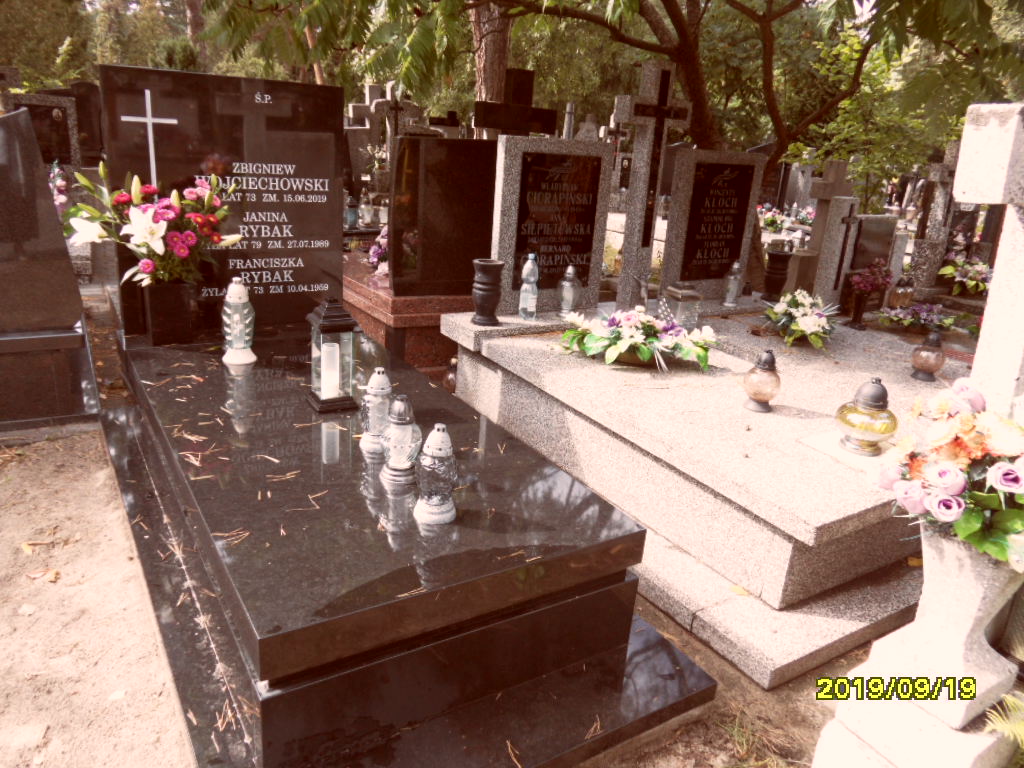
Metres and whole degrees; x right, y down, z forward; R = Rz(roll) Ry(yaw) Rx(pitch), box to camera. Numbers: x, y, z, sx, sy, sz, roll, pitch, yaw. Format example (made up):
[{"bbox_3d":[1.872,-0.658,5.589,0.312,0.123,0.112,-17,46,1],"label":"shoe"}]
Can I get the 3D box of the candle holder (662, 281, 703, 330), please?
[{"bbox_3d":[0.927,-0.422,3.856,0.145,0.235,0.145,-7,20,-33],"label":"candle holder"}]

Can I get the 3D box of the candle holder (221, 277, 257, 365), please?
[{"bbox_3d":[-0.950,-0.224,2.455,0.122,0.285,0.122,-7,22,-31],"label":"candle holder"}]

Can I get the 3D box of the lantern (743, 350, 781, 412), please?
[{"bbox_3d":[0.957,-0.017,2.680,0.140,0.225,0.140,-7,20,-33],"label":"lantern"}]

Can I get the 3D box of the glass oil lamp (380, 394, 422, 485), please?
[{"bbox_3d":[-0.268,0.129,1.721,0.100,0.217,0.100,4,19,-1],"label":"glass oil lamp"}]

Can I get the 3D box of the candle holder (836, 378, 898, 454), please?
[{"bbox_3d":[1.292,0.109,2.526,0.222,0.257,0.222,-7,22,-31],"label":"candle holder"}]

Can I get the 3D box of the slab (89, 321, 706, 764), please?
[{"bbox_3d":[-0.560,0.280,2.175,1.060,0.392,2.215,-7,20,-33],"label":"slab"}]

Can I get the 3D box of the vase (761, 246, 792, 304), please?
[{"bbox_3d":[1.705,-0.704,4.585,0.144,0.328,0.144,-8,24,-33],"label":"vase"}]

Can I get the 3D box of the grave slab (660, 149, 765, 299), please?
[{"bbox_3d":[1.295,-1.013,4.581,0.715,0.910,0.100,-7,20,-33],"label":"grave slab"}]

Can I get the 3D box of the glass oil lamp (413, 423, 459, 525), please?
[{"bbox_3d":[-0.166,0.196,1.606,0.097,0.224,0.097,5,20,-2],"label":"glass oil lamp"}]

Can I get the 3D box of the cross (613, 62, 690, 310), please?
[{"bbox_3d":[0.785,-1.124,4.159,0.450,1.370,0.120,-7,22,-31],"label":"cross"}]

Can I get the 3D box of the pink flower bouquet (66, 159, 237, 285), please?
[{"bbox_3d":[-1.301,-0.576,2.562,0.580,0.440,0.450,-7,22,-31],"label":"pink flower bouquet"}]

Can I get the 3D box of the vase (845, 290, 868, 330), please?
[{"bbox_3d":[2.202,-0.469,4.485,0.140,0.219,0.140,-7,22,-31],"label":"vase"}]

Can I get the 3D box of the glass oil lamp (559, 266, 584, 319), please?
[{"bbox_3d":[0.317,-0.503,3.847,0.122,0.279,0.122,5,20,-2],"label":"glass oil lamp"}]

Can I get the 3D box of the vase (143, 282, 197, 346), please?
[{"bbox_3d":[-1.258,-0.272,2.607,0.140,0.231,0.149,-8,24,-33],"label":"vase"}]

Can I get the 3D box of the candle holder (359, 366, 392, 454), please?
[{"bbox_3d":[-0.358,0.065,1.870,0.093,0.224,0.093,-7,22,-31],"label":"candle holder"}]

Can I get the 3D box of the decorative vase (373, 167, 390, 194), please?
[{"bbox_3d":[-1.258,-1.973,6.900,0.190,0.270,0.190,-8,24,-33],"label":"decorative vase"}]

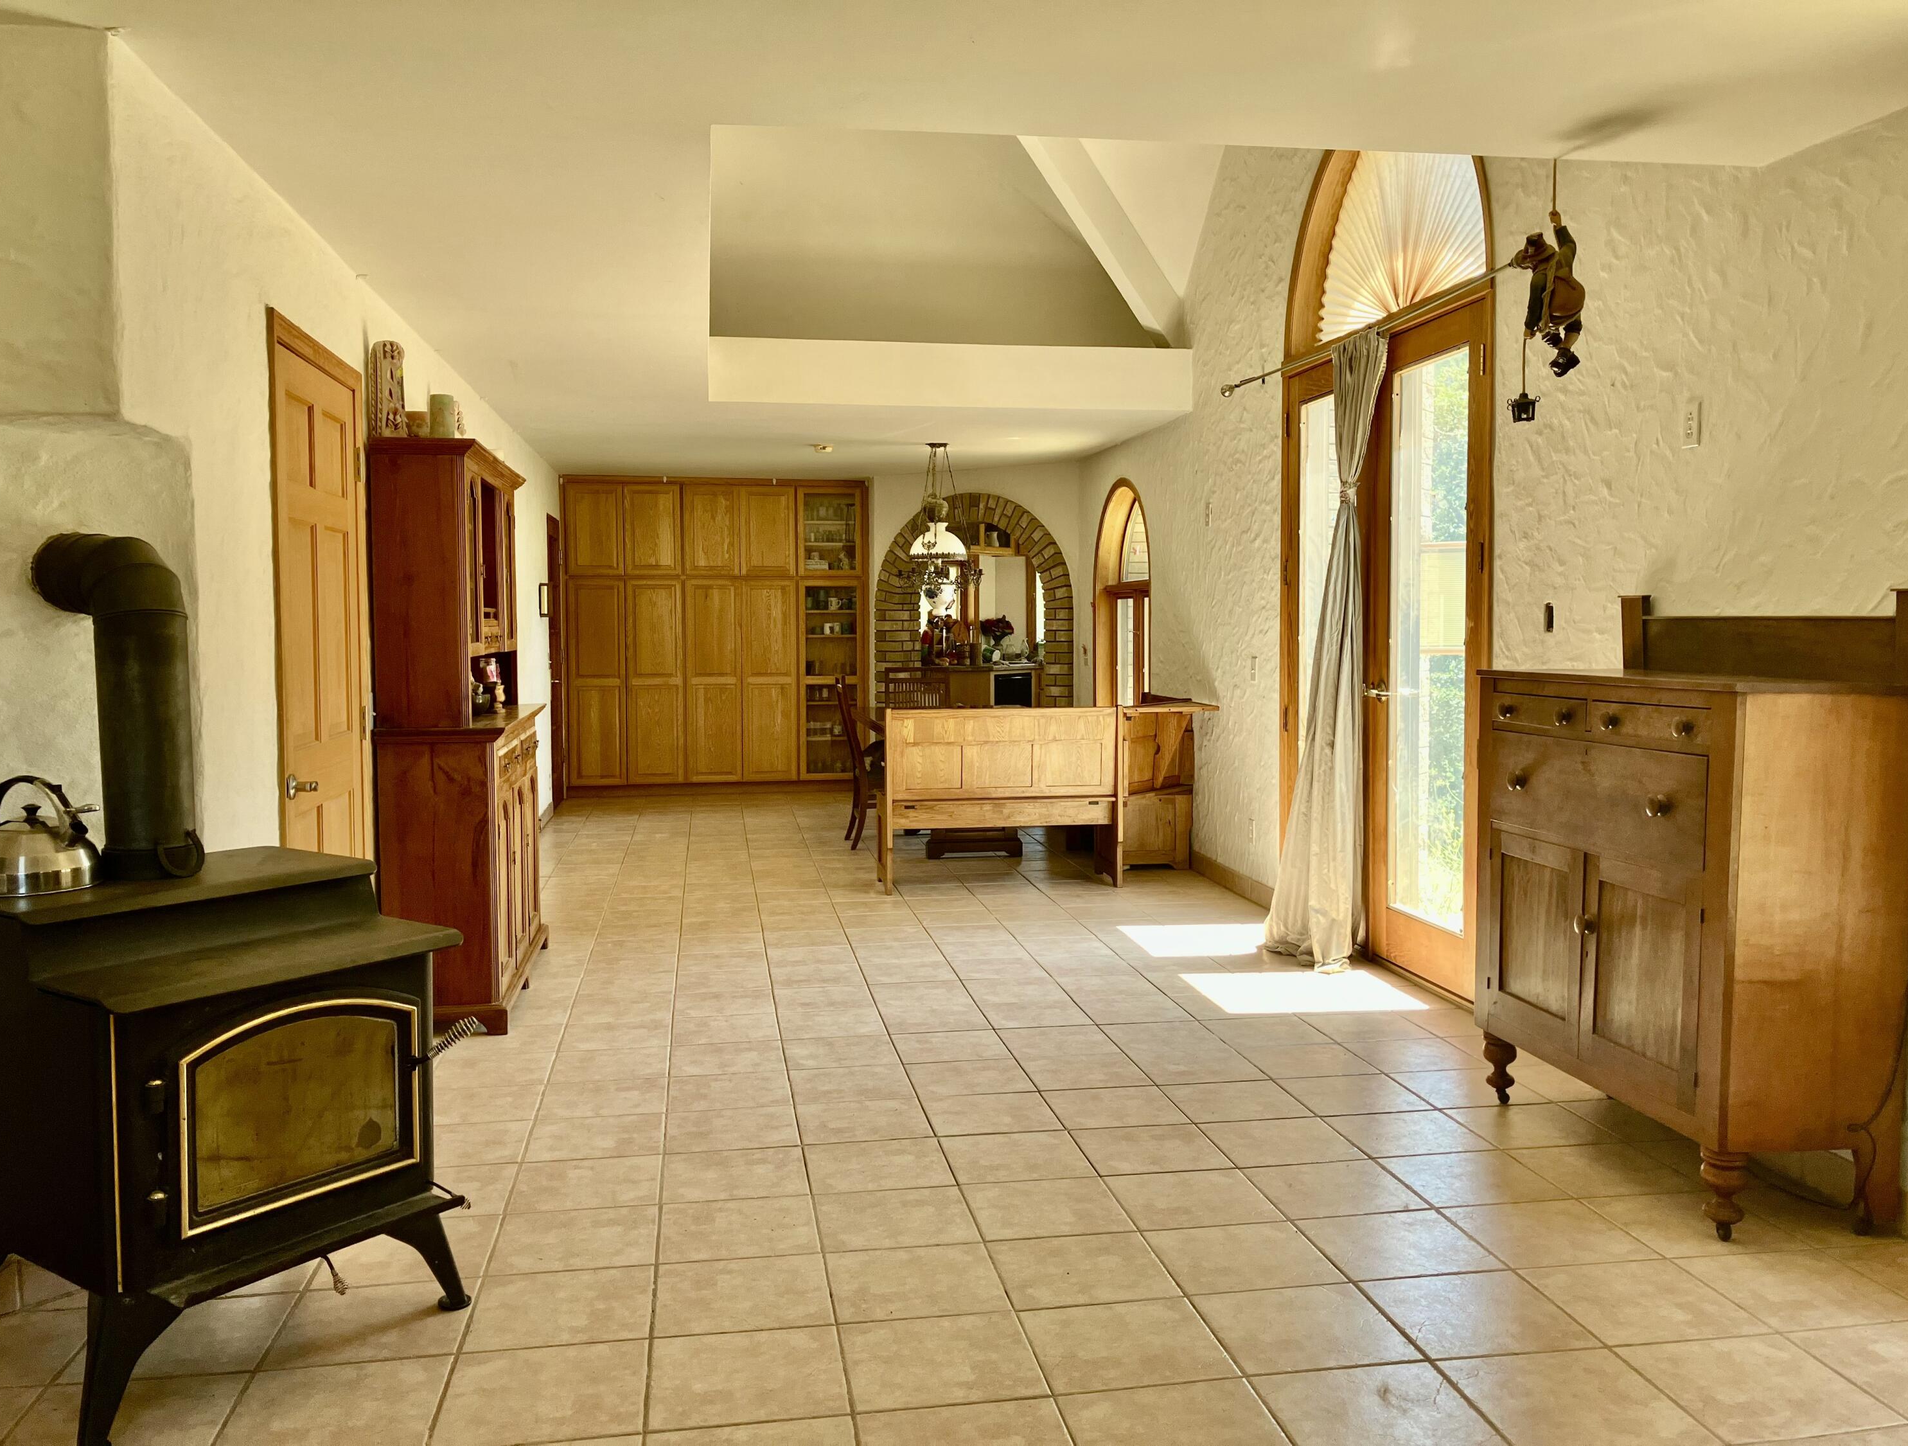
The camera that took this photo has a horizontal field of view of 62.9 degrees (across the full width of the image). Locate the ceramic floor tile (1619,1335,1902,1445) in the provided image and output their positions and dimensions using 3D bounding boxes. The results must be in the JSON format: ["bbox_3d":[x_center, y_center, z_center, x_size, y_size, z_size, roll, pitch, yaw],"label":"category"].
[{"bbox_3d":[1.375,1.142,2.679,0.332,0.011,0.326,-1,4,-9],"label":"ceramic floor tile"}]

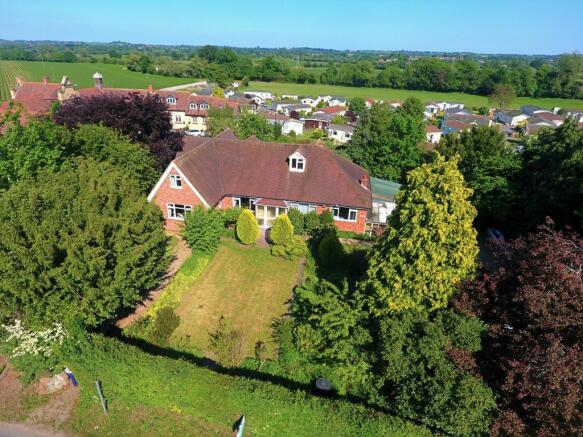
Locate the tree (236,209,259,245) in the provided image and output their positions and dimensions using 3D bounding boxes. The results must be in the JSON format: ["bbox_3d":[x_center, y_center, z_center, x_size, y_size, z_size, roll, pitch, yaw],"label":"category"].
[{"bbox_3d":[-3.784,0.604,29.298,1.800,3.200,1.800,1,27,0],"label":"tree"}]

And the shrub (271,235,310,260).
[{"bbox_3d":[-0.082,2.039,27.243,2.900,1.400,2.500,1,27,0],"label":"shrub"}]

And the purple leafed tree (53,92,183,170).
[{"bbox_3d":[-19.635,-8.667,38.448,12.800,10.800,11.800,1,27,0],"label":"purple leafed tree"}]

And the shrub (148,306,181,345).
[{"bbox_3d":[-6.852,5.882,18.404,1.500,2.200,1.500,1,27,0],"label":"shrub"}]

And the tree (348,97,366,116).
[{"bbox_3d":[16.883,-28.778,86.153,4.700,4.800,4.500,1,27,0],"label":"tree"}]

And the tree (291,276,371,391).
[{"bbox_3d":[1.964,5.352,17.015,4.000,4.800,3.900,1,27,0],"label":"tree"}]

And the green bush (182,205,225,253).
[{"bbox_3d":[-7.130,0.680,27.400,3.300,3.350,3.200,1,27,0],"label":"green bush"}]

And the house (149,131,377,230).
[{"bbox_3d":[-2.000,-4.547,35.858,20.700,6.500,14.400,6,27,8],"label":"house"}]

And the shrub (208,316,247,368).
[{"bbox_3d":[-3.360,6.243,17.701,1.950,2.350,1.700,1,27,0],"label":"shrub"}]

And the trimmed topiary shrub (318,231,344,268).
[{"bbox_3d":[3.043,2.283,25.310,1.850,2.850,1.850,1,27,0],"label":"trimmed topiary shrub"}]

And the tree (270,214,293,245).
[{"bbox_3d":[-0.744,0.946,27.932,1.900,2.700,1.900,1,27,0],"label":"tree"}]

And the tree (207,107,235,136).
[{"bbox_3d":[-11.232,-14.588,53.834,4.700,6.600,4.600,1,27,0],"label":"tree"}]

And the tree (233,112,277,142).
[{"bbox_3d":[-5.743,-13.613,53.728,5.700,6.300,5.400,1,27,0],"label":"tree"}]

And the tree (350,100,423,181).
[{"bbox_3d":[13.056,-11.131,45.804,9.700,9.800,9.200,1,27,0],"label":"tree"}]

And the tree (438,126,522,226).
[{"bbox_3d":[20.334,-5.581,36.429,8.000,8.700,7.600,1,27,0],"label":"tree"}]

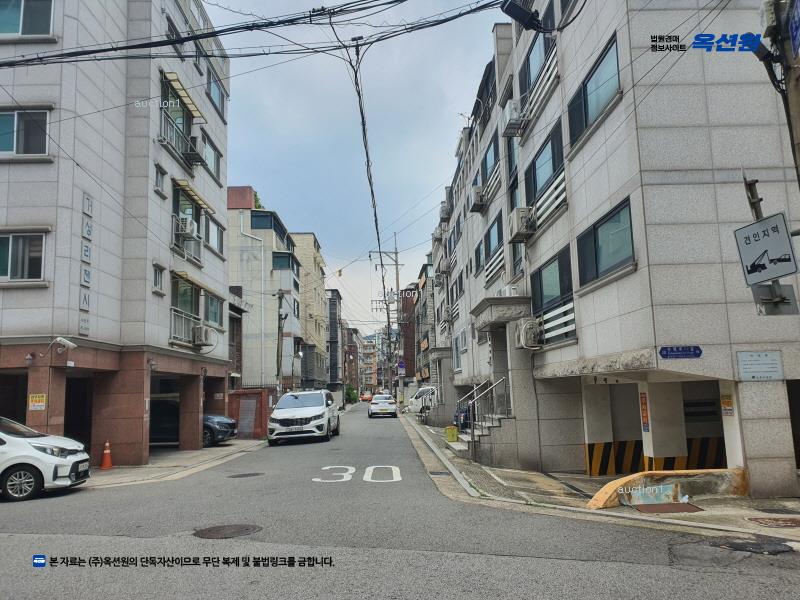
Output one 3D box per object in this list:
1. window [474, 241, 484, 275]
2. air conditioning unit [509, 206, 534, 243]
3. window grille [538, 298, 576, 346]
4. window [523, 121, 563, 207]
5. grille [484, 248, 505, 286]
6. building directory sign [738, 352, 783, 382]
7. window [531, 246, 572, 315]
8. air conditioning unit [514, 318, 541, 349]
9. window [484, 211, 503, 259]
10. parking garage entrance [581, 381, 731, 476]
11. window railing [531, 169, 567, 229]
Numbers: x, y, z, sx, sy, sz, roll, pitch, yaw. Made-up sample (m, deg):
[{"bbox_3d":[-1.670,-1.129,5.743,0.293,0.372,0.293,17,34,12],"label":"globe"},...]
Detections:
[{"bbox_3d":[3.089,-1.621,23.160,0.150,0.980,2.100,-2,-8,-1],"label":"window"},{"bbox_3d":[2.946,-1.800,14.599,0.340,0.650,0.820,-2,-8,-1],"label":"air conditioning unit"},{"bbox_3d":[3.487,0.597,13.475,0.140,0.817,2.787,-2,-8,-1],"label":"window grille"},{"bbox_3d":[3.417,-3.079,14.214,0.150,1.115,3.316,-2,-8,-1],"label":"window"},{"bbox_3d":[3.116,-1.152,19.915,0.180,0.820,3.400,-2,-8,-1],"label":"grille"},{"bbox_3d":[5.010,0.917,8.334,0.630,0.405,0.025,-1,-8,-1],"label":"building directory sign"},{"bbox_3d":[3.354,-0.374,13.480,0.160,1.030,3.270,-2,-8,-1],"label":"window"},{"bbox_3d":[3.161,0.841,15.015,0.330,0.675,0.800,-2,-8,-1],"label":"air conditioning unit"},{"bbox_3d":[3.278,-2.123,20.791,0.130,1.050,3.350,-1,-8,-1],"label":"window"},{"bbox_3d":[4.558,2.635,11.540,0.600,2.050,5.700,-2,-8,-1],"label":"parking garage entrance"},{"bbox_3d":[3.399,-2.100,13.883,0.140,0.798,2.912,-2,-8,-1],"label":"window railing"}]

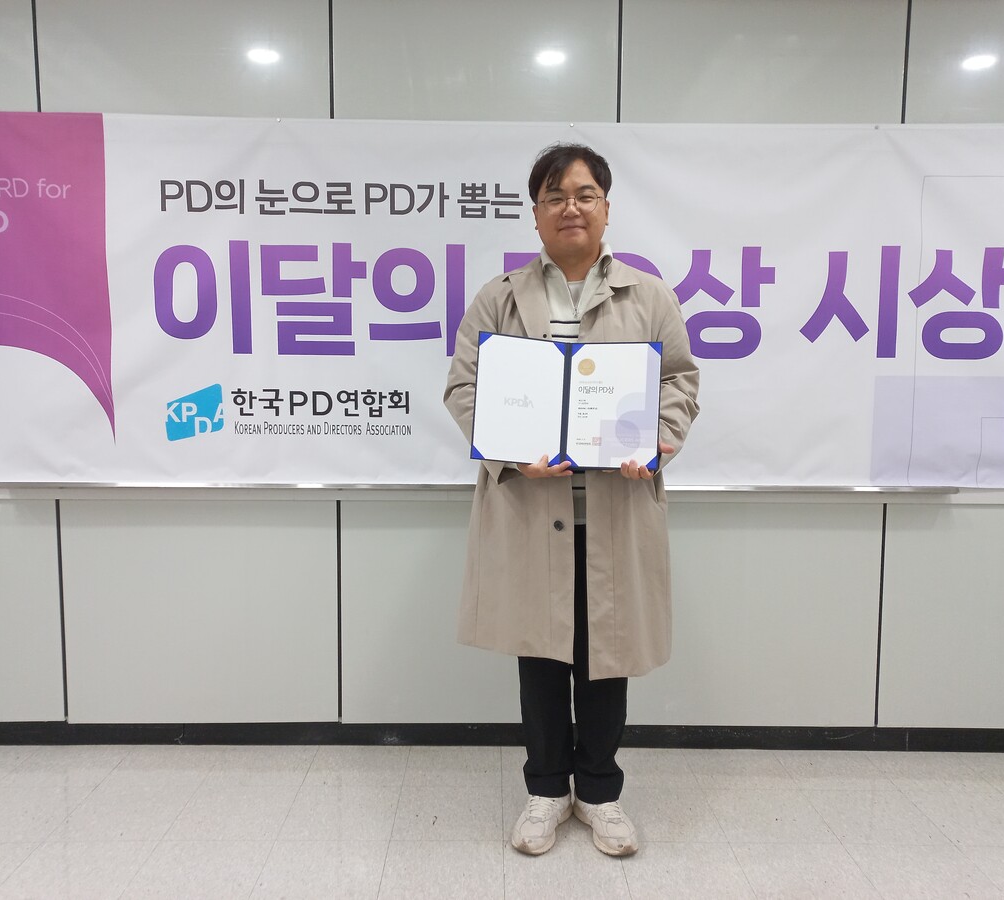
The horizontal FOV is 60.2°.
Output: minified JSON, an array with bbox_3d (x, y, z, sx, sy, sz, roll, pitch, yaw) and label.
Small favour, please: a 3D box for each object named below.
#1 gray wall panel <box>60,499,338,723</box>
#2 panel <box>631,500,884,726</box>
[{"bbox_3d":[-0.968,0.519,2.780,0.855,0.731,0.030,0,5,-1],"label":"gray wall panel"},{"bbox_3d":[0.781,0.534,2.798,0.855,0.731,0.030,0,5,-1],"label":"panel"}]

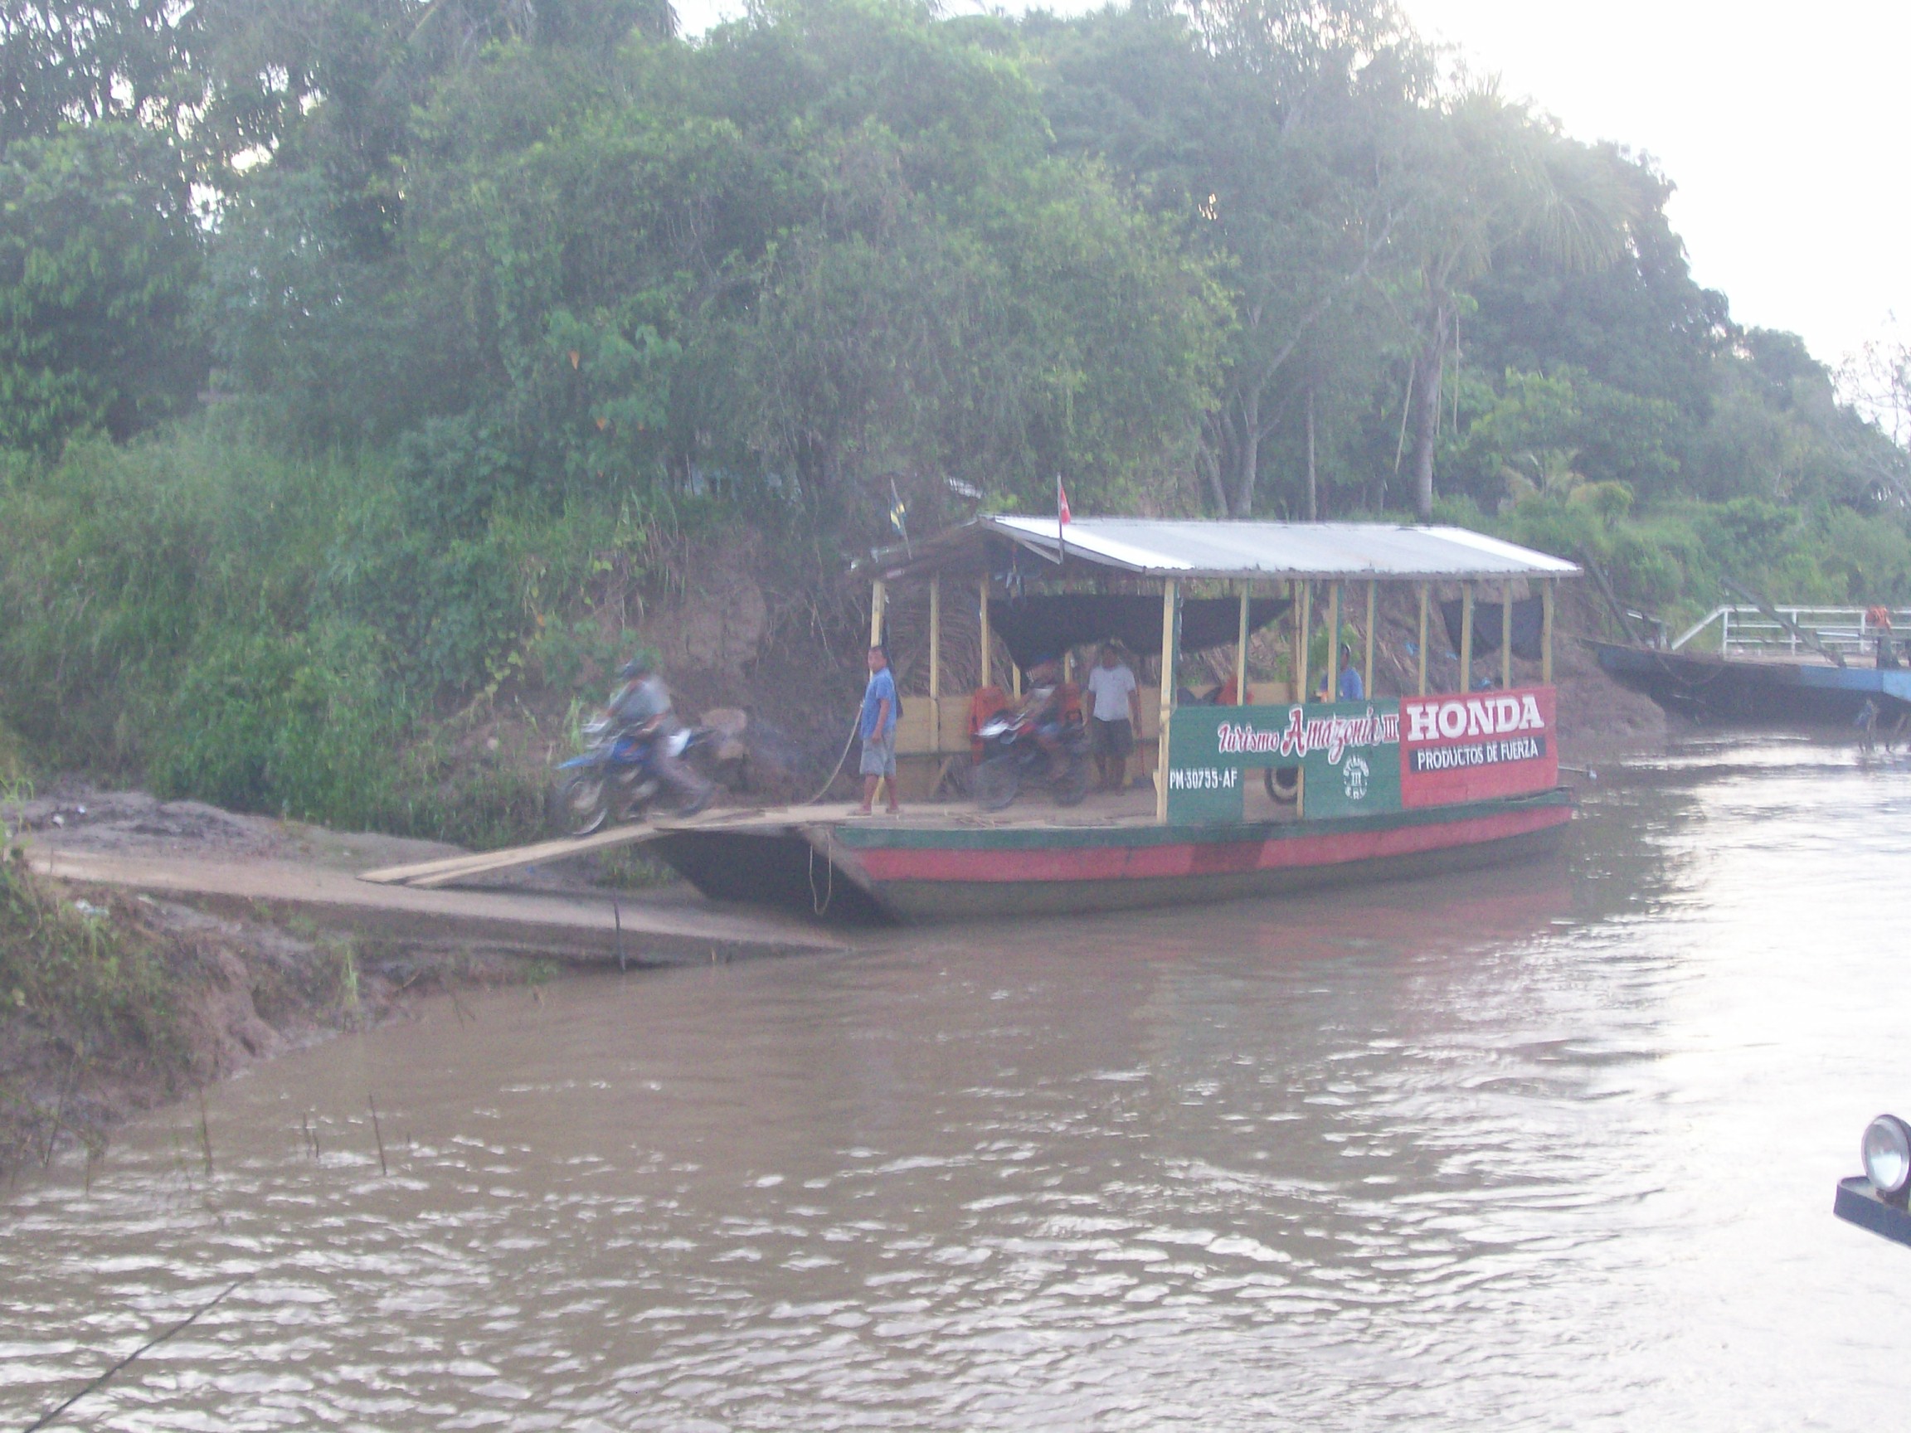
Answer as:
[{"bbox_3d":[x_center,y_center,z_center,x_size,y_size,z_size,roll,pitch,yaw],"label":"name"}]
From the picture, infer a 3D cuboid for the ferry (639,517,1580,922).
[{"bbox_3d":[2.132,-0.100,34.366,4.200,4.200,13.200,2,3,40],"label":"ferry"}]

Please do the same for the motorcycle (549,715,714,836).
[{"bbox_3d":[-3.005,0.482,28.776,0.800,1.130,2.050,2,8,40],"label":"motorcycle"}]

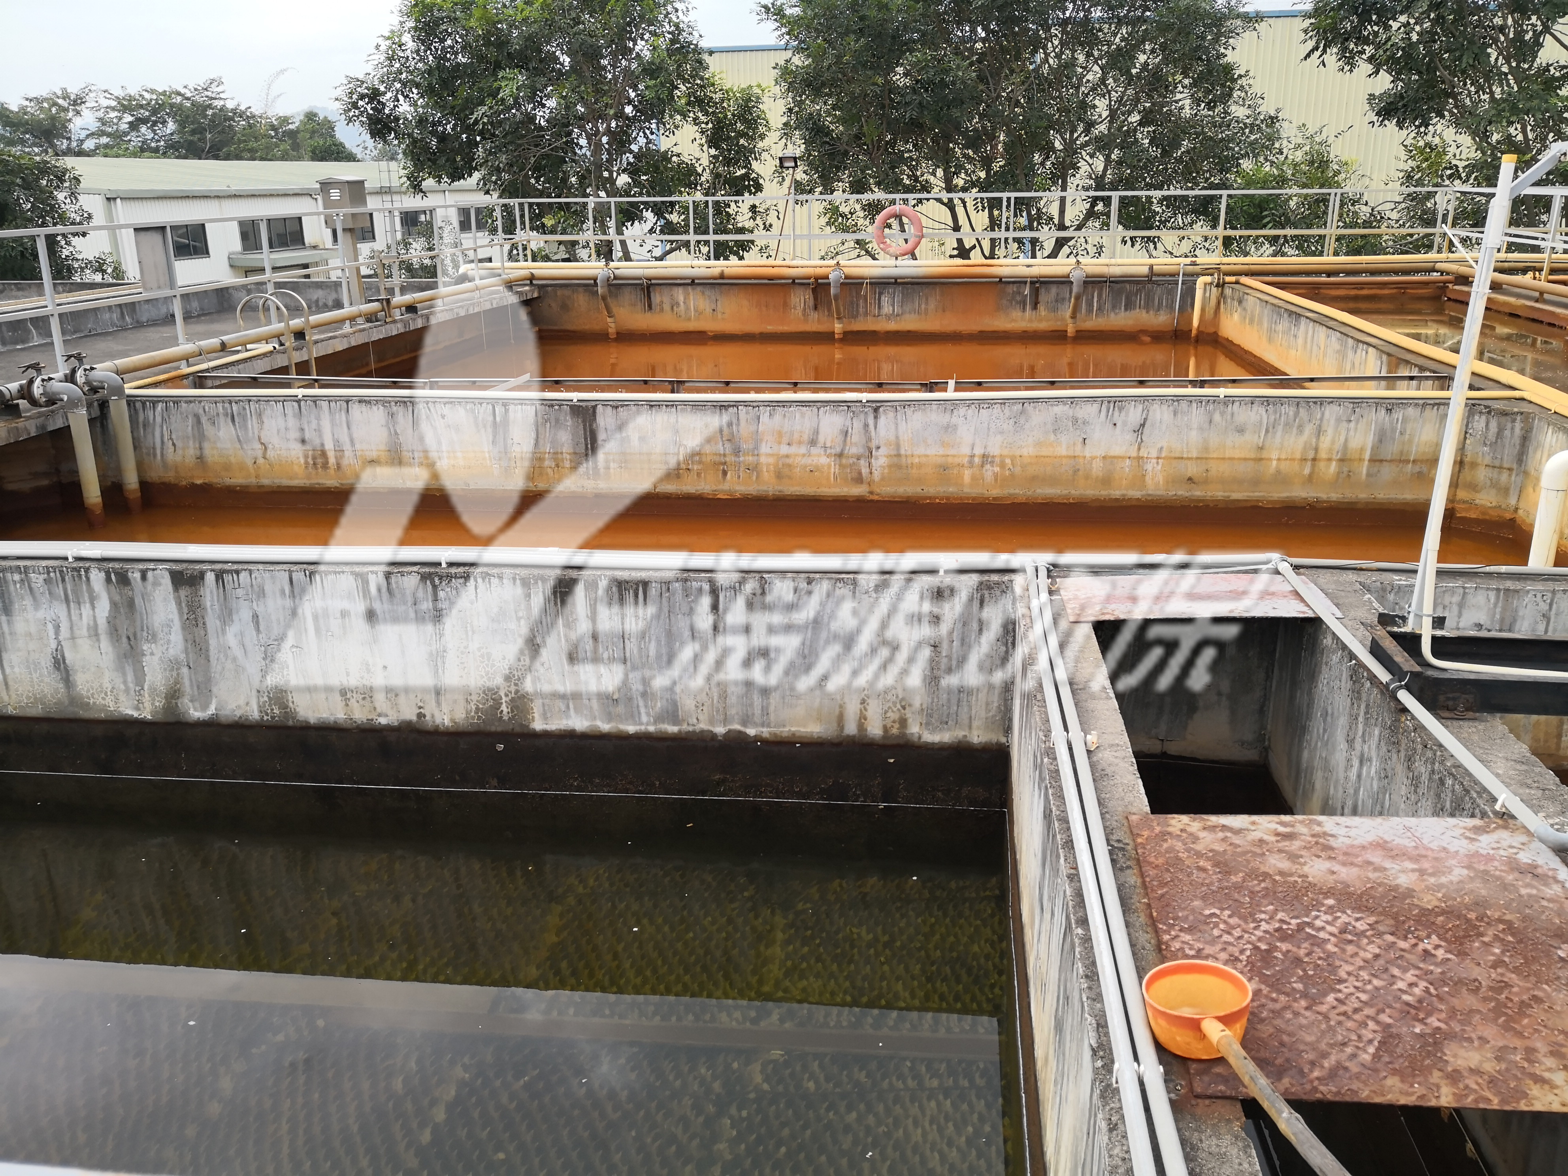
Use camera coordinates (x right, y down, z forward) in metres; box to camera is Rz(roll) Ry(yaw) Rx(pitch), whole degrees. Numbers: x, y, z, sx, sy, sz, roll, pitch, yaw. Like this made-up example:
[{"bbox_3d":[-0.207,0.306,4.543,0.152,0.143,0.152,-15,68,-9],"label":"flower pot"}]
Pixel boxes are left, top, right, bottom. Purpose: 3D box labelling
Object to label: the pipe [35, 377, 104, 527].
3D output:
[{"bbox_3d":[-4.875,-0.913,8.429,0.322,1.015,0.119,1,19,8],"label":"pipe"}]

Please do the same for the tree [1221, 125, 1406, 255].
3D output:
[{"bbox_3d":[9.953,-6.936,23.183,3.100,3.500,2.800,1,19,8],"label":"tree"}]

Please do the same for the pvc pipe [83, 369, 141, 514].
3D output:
[{"bbox_3d":[-4.831,-1.052,8.838,0.322,1.022,0.115,1,19,8],"label":"pvc pipe"}]

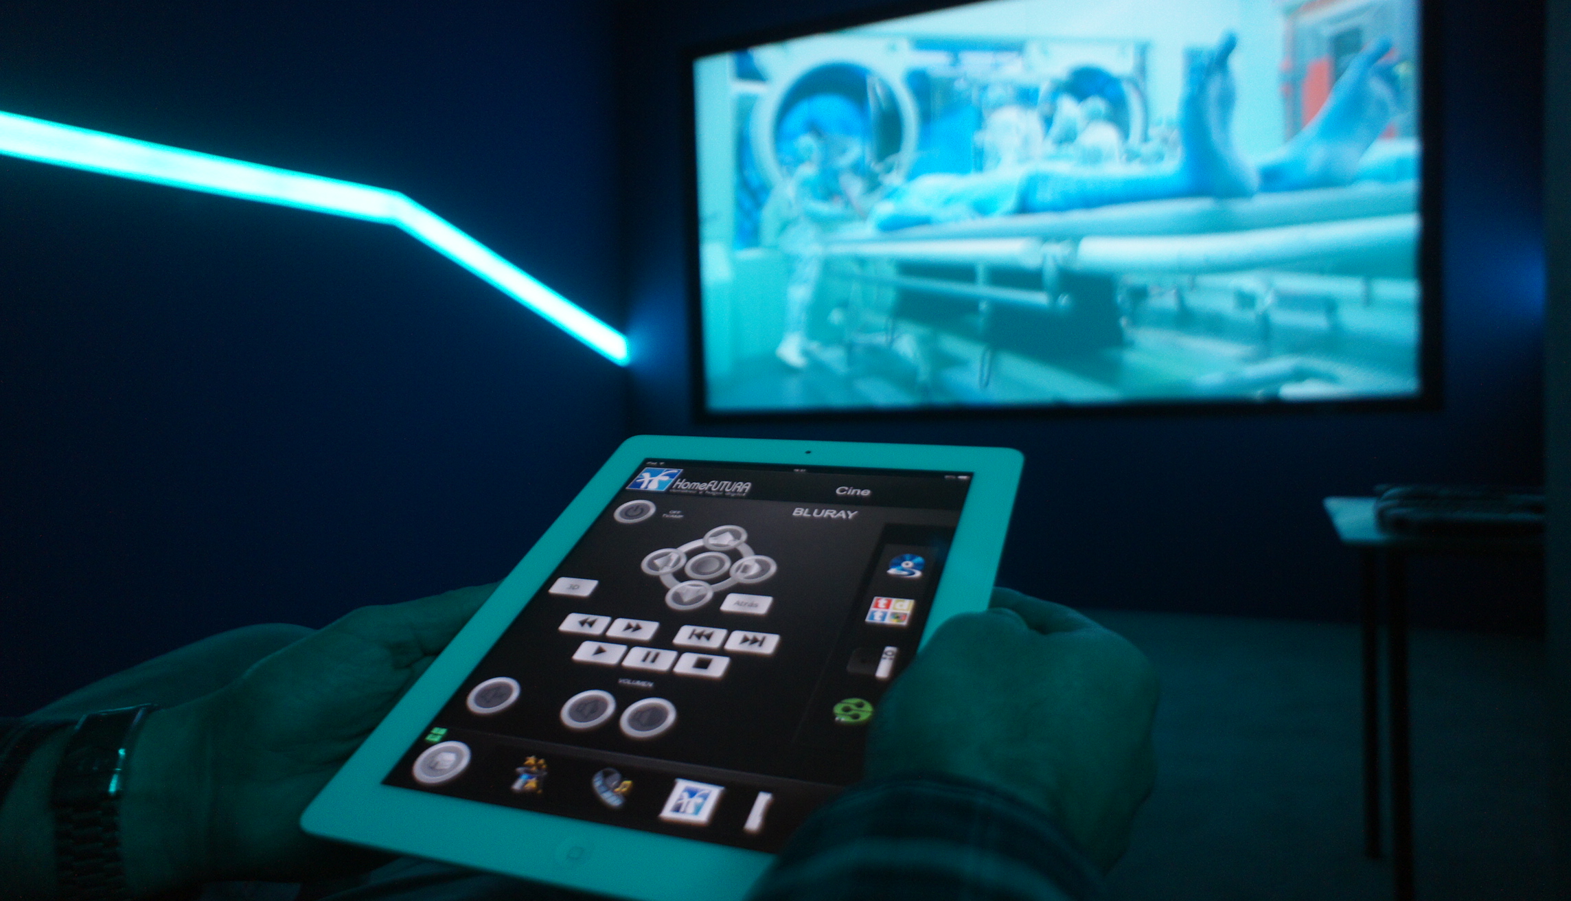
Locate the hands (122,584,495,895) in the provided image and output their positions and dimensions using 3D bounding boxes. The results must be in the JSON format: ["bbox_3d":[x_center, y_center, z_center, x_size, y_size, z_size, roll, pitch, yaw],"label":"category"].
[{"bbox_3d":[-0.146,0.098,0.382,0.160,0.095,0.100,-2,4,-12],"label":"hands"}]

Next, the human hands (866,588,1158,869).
[{"bbox_3d":[0.072,0.087,0.337,0.100,0.088,0.125,0,4,16],"label":"human hands"}]

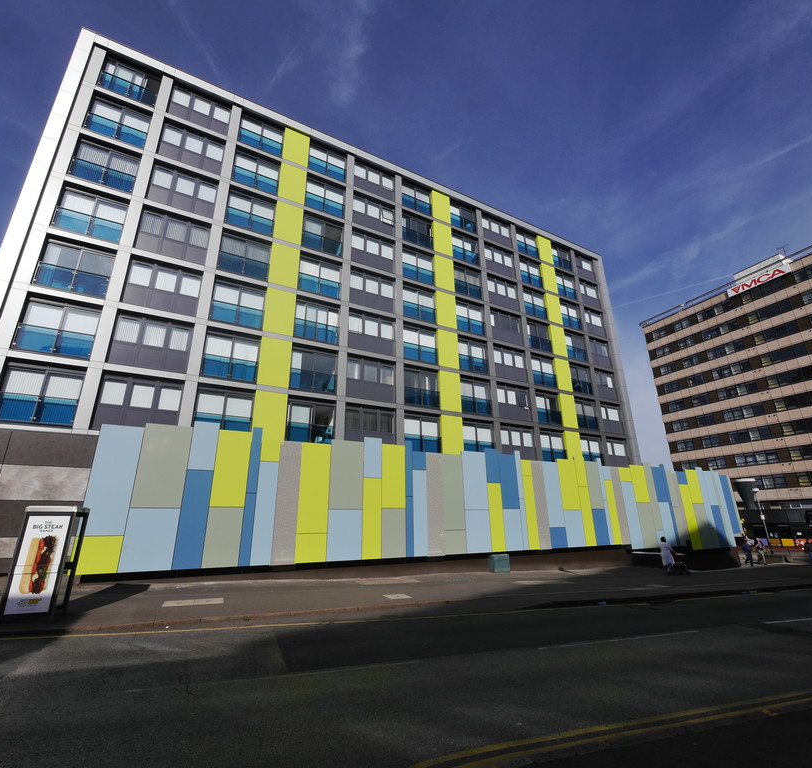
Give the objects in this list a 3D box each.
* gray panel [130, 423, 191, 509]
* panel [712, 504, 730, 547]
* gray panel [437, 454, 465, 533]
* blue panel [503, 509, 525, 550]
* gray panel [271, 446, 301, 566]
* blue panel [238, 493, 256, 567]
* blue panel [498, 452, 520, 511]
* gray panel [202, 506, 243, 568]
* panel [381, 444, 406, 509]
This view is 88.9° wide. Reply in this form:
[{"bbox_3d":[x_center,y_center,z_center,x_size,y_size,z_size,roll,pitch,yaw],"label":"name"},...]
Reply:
[{"bbox_3d":[-8.443,2.845,14.431,1.483,2.850,0.050,10,-22,-27],"label":"gray panel"},{"bbox_3d":[21.629,9.857,28.608,1.120,2.769,0.080,9,-21,-28],"label":"panel"},{"bbox_3d":[2.133,4.861,18.739,1.122,3.325,0.080,9,-21,-28],"label":"gray panel"},{"bbox_3d":[5.426,7.377,20.933,1.173,1.986,0.050,10,-22,-27],"label":"blue panel"},{"bbox_3d":[-4.332,4.296,15.139,0.809,4.252,0.080,9,-21,-28],"label":"gray panel"},{"bbox_3d":[-5.436,5.004,14.246,0.359,2.348,0.080,9,-21,-28],"label":"blue panel"},{"bbox_3d":[5.413,5.104,21.724,1.160,2.780,0.050,10,-22,-27],"label":"blue panel"},{"bbox_3d":[-6.387,5.365,14.515,1.162,1.959,0.080,9,-22,-27],"label":"gray panel"},{"bbox_3d":[-0.512,3.900,17.519,1.118,2.623,0.080,9,-21,-28],"label":"panel"}]

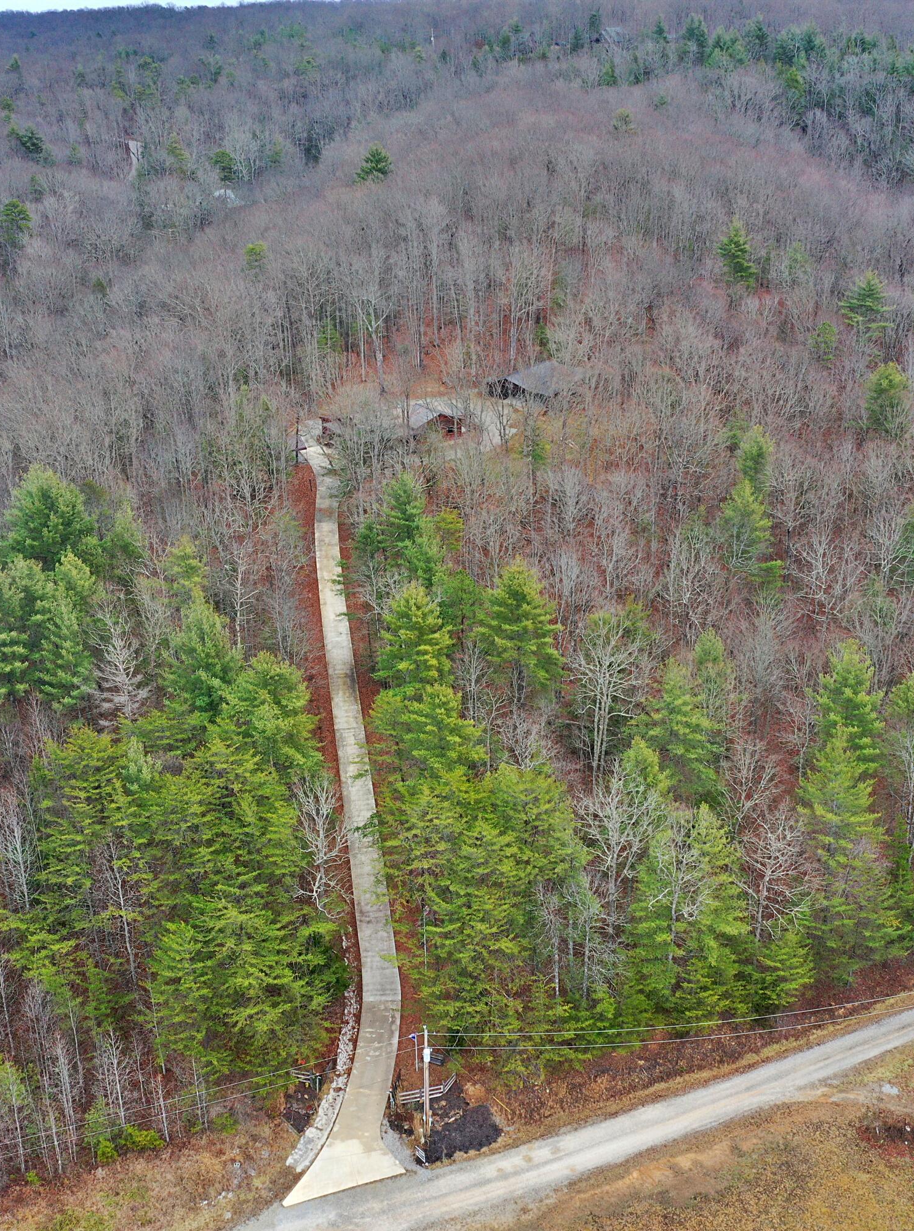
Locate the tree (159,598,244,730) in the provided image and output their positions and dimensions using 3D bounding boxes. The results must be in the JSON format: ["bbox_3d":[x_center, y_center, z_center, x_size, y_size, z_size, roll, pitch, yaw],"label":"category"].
[{"bbox_3d":[-25.150,5.870,141.800,8.260,16.380,8.010,-1,23,0],"label":"tree"}]

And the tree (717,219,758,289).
[{"bbox_3d":[55.230,-69.950,281.990,8.200,15.500,8.200,-1,23,0],"label":"tree"}]

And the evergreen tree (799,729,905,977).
[{"bbox_3d":[30.380,19.050,112.510,8.020,23.000,7.780,-1,23,0],"label":"evergreen tree"}]

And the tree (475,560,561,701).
[{"bbox_3d":[6.440,2.110,148.130,9.230,17.240,8.950,-1,23,0],"label":"tree"}]

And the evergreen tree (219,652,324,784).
[{"bbox_3d":[-15.750,11.850,121.670,8.600,19.000,8.600,-1,23,0],"label":"evergreen tree"}]

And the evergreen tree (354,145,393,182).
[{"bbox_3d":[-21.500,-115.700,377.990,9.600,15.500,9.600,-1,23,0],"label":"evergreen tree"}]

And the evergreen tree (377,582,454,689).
[{"bbox_3d":[-3.760,5.870,128.670,6.600,19.000,6.600,-1,23,0],"label":"evergreen tree"}]

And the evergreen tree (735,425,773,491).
[{"bbox_3d":[40.300,-19.370,190.620,5.360,12.170,5.200,-1,23,0],"label":"evergreen tree"}]

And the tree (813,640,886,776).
[{"bbox_3d":[32.200,11.670,120.050,6.000,21.000,6.000,-1,23,0],"label":"tree"}]

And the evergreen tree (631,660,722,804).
[{"bbox_3d":[19.610,11.990,129.400,7.600,17.500,7.600,4,23,9],"label":"evergreen tree"}]

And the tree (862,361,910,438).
[{"bbox_3d":[74.430,-37.240,249.720,8.000,14.000,8.000,7,24,16],"label":"tree"}]

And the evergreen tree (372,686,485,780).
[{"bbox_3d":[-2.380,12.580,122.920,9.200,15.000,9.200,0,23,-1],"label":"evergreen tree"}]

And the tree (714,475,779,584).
[{"bbox_3d":[35.650,-9.640,173.190,7.830,14.410,7.590,-1,23,0],"label":"tree"}]

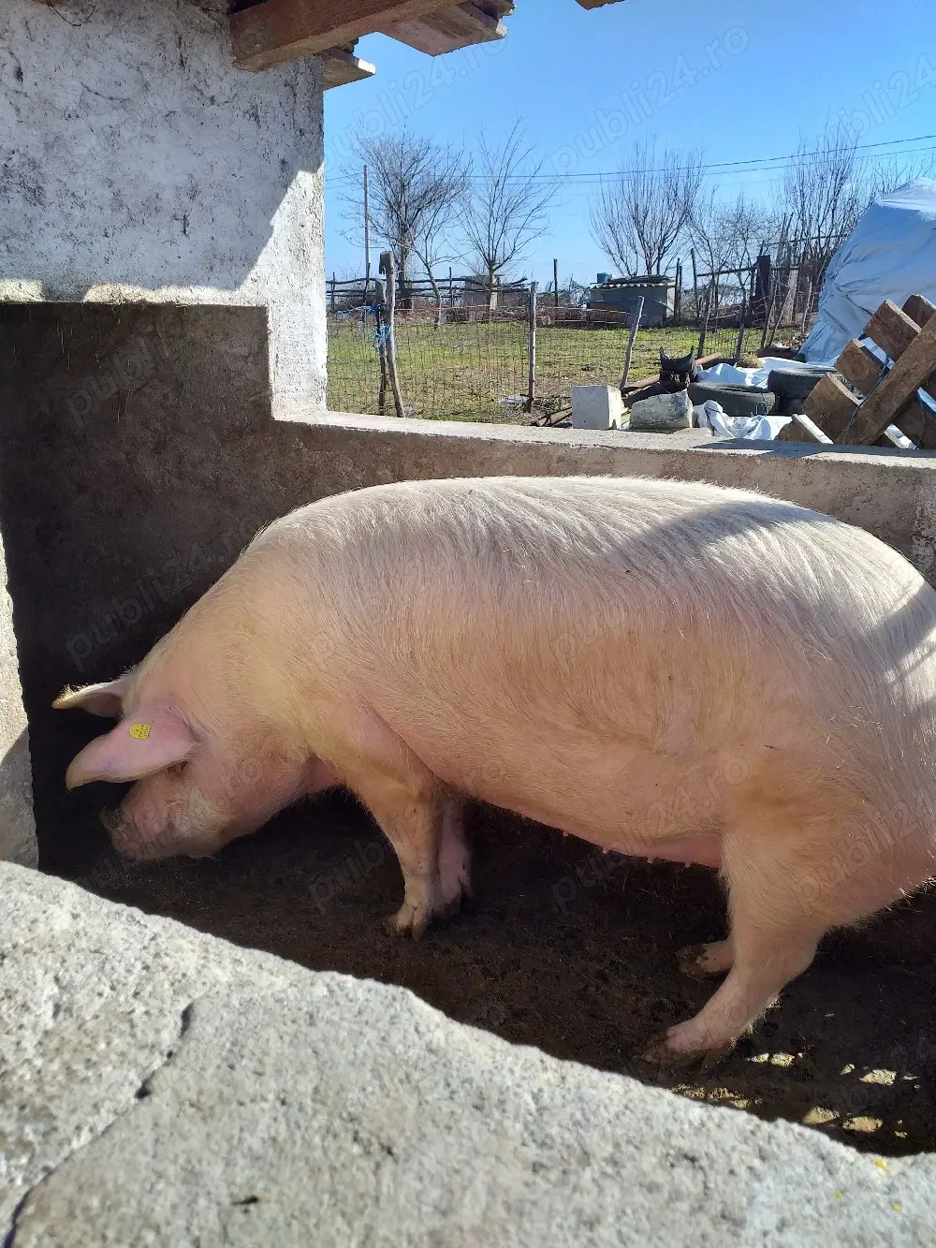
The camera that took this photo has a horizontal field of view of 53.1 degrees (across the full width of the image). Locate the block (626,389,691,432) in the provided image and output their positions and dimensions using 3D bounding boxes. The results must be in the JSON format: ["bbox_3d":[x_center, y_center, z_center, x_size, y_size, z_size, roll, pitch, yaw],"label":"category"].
[{"bbox_3d":[1.103,-1.238,5.423,0.350,0.237,0.220,5,20,14],"label":"block"}]

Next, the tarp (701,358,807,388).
[{"bbox_3d":[2.328,-2.018,7.661,0.891,0.270,1.100,0,19,0],"label":"tarp"}]

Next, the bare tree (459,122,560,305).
[{"bbox_3d":[1.339,-12.894,30.458,3.277,6.136,3.113,0,19,0],"label":"bare tree"}]

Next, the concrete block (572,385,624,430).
[{"bbox_3d":[0.745,-1.255,5.439,0.220,0.257,0.240,8,21,22],"label":"concrete block"}]

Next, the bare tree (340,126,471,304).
[{"bbox_3d":[-2.001,-12.842,30.475,4.033,6.026,3.831,0,19,0],"label":"bare tree"}]

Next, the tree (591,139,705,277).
[{"bbox_3d":[5.270,-11.484,27.771,3.351,5.130,3.184,0,19,0],"label":"tree"}]

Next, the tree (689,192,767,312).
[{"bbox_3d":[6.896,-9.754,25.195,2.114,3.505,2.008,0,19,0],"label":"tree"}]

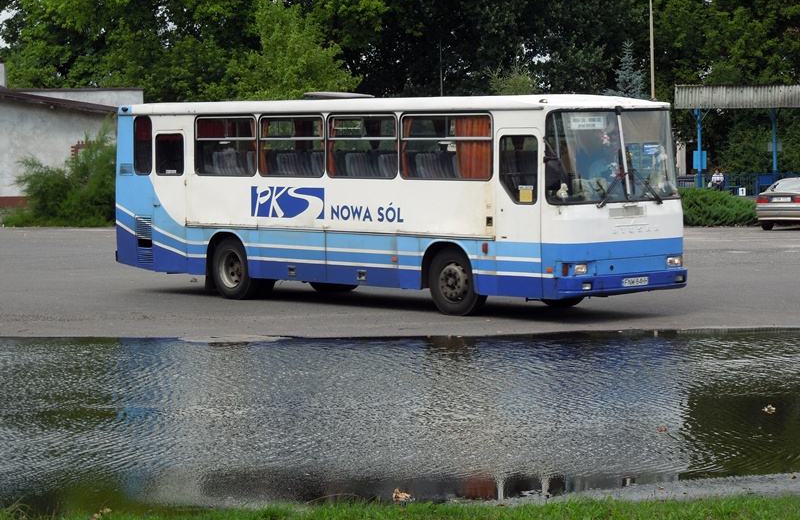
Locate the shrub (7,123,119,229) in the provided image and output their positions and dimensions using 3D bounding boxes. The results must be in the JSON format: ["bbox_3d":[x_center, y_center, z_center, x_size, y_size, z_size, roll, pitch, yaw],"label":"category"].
[{"bbox_3d":[-8.918,-2.348,66.500,3.500,2.850,3.000,-1,3,0],"label":"shrub"}]

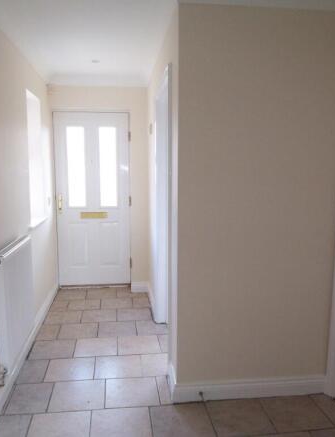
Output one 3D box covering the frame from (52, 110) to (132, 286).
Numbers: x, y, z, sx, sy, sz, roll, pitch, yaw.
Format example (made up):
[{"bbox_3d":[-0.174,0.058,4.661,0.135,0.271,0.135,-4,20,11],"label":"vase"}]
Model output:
[{"bbox_3d":[-0.843,-0.187,4.441,0.836,1.999,0.050,-1,7,-7],"label":"frame"}]

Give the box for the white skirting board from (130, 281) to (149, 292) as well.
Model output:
[{"bbox_3d":[-0.316,0.790,4.431,0.192,0.125,0.018,-1,7,-7],"label":"white skirting board"}]

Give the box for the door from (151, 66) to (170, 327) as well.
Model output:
[{"bbox_3d":[-0.039,0.018,3.021,0.078,2.023,0.866,-1,7,-7],"label":"door"}]

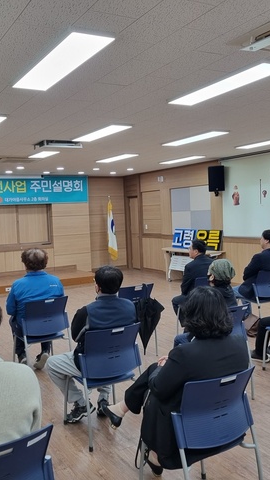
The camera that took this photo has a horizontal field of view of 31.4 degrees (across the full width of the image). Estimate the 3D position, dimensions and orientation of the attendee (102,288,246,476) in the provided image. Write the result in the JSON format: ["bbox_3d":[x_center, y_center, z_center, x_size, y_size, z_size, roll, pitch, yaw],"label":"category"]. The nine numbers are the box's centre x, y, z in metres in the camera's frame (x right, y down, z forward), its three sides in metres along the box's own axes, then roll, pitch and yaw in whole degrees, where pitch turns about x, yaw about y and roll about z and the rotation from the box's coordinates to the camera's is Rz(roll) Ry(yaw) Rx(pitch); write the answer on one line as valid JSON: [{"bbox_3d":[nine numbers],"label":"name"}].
[{"bbox_3d":[0.176,0.783,2.552,0.500,1.180,0.940,-4,3,-36],"label":"attendee"}]

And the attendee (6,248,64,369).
[{"bbox_3d":[-1.026,0.698,4.686,0.540,1.245,0.720,-4,3,-30],"label":"attendee"}]

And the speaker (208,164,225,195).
[{"bbox_3d":[1.623,-1.209,9.540,0.320,0.500,0.300,-1,3,19],"label":"speaker"}]

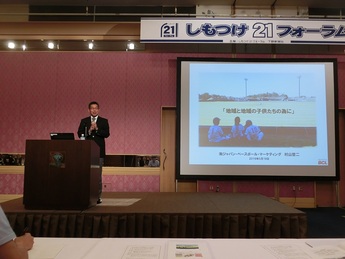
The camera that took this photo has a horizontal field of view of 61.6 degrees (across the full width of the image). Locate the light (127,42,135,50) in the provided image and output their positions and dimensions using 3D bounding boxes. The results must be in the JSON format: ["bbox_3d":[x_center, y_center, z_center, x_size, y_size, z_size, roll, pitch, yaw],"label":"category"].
[{"bbox_3d":[-0.955,-1.917,6.700,0.160,0.152,0.160,1,-5,0],"label":"light"}]

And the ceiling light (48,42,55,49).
[{"bbox_3d":[-2.804,-1.935,6.701,0.140,0.133,0.140,1,-5,0],"label":"ceiling light"}]

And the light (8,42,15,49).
[{"bbox_3d":[-3.727,-1.938,6.700,0.140,0.133,0.140,1,-5,0],"label":"light"}]

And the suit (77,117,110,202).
[{"bbox_3d":[-1.327,0.482,4.855,0.520,1.415,0.360,1,-5,-9],"label":"suit"}]

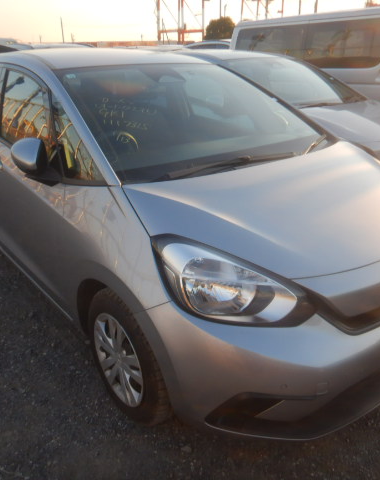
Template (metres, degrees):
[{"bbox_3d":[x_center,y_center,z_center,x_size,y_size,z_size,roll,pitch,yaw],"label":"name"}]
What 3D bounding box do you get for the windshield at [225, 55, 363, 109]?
[{"bbox_3d":[1.049,-1.607,4.484,1.400,0.100,1.103,-19,53,-38],"label":"windshield"}]

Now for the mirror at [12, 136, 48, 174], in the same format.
[{"bbox_3d":[-0.694,-0.369,1.934,0.190,0.150,0.130,-18,28,-35],"label":"mirror"}]

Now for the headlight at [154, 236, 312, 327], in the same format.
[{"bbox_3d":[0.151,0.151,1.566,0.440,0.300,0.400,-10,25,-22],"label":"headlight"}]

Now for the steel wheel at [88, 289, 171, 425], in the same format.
[{"bbox_3d":[-0.254,0.494,1.944,0.190,0.600,0.600,-18,28,-35],"label":"steel wheel"}]

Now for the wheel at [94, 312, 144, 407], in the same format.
[{"bbox_3d":[-0.264,0.499,1.938,0.120,0.410,0.410,-18,28,-35],"label":"wheel"}]

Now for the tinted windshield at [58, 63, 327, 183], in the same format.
[{"bbox_3d":[0.030,-0.697,2.336,1.400,0.100,1.038,-18,53,-35],"label":"tinted windshield"}]

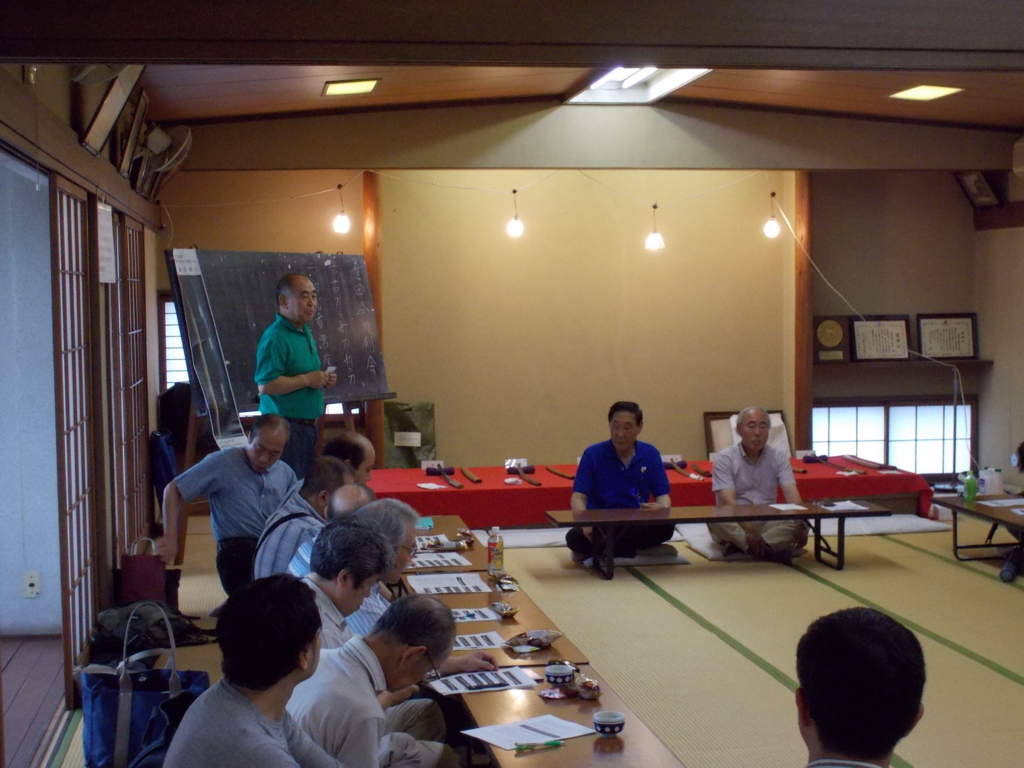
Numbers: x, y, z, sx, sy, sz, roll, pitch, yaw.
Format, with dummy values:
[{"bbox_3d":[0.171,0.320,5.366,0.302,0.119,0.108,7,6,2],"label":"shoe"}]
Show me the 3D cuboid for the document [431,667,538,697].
[{"bbox_3d":[-0.087,0.907,5.034,0.297,0.015,0.210,-2,3,-15],"label":"document"}]

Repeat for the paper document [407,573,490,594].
[{"bbox_3d":[-0.259,0.815,6.783,0.297,0.008,0.425,-1,3,-9],"label":"paper document"}]

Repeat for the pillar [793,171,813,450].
[{"bbox_3d":[2.098,-0.445,11.935,0.125,2.400,0.125,-1,3,-8],"label":"pillar"}]

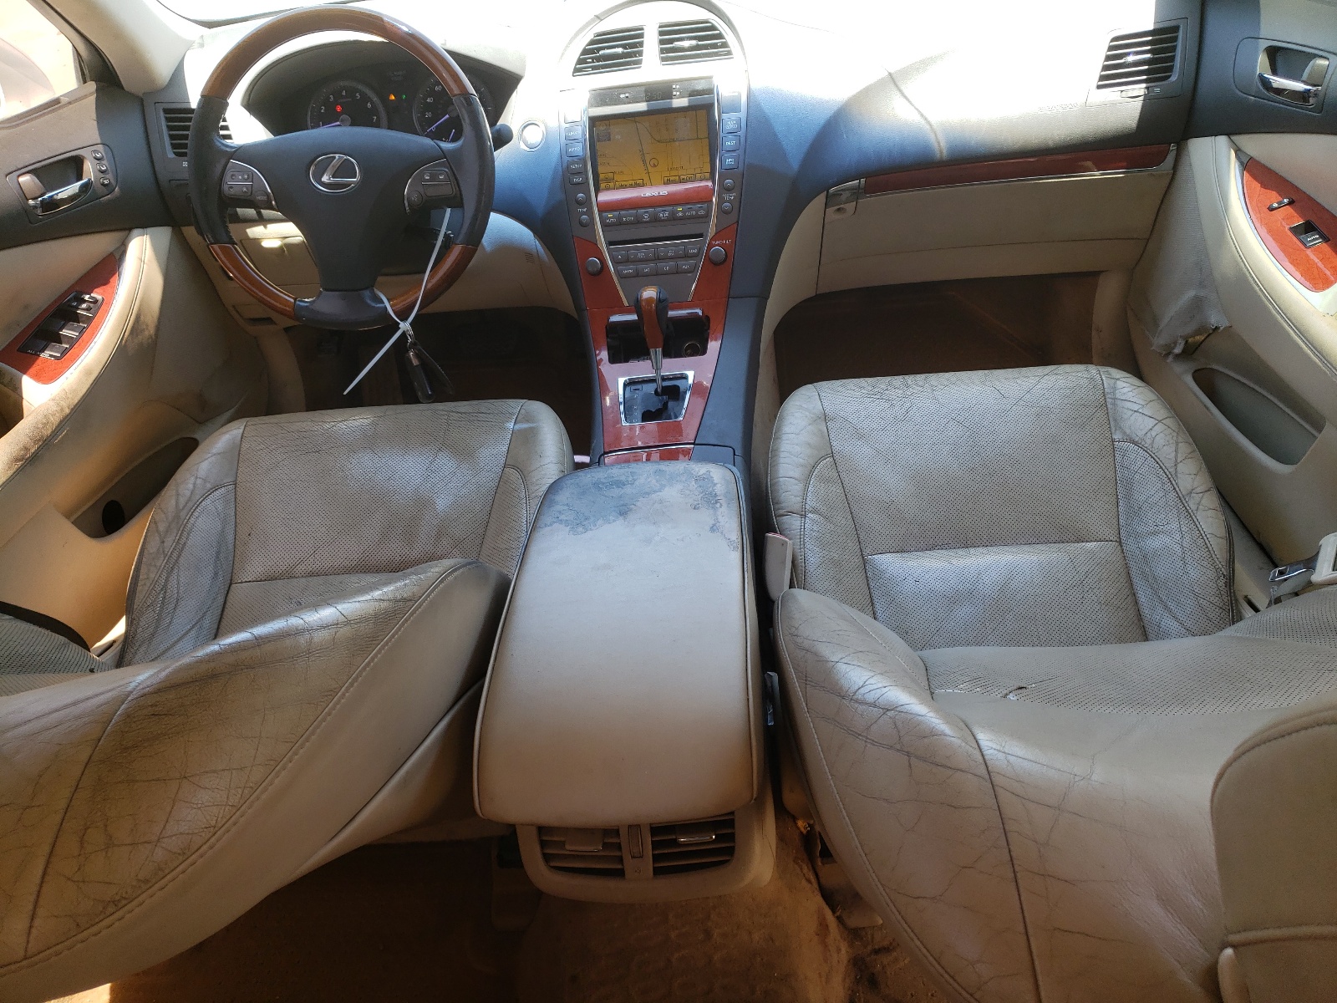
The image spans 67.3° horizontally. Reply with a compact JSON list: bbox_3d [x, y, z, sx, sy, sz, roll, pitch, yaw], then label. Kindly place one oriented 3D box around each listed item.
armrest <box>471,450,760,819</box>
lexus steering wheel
[{"bbox_3d":[-0.028,0.102,0.828,0.195,0.072,0.380,-4,33,4],"label":"armrest"},{"bbox_3d":[-0.401,-0.407,1.252,0.385,0.385,0.090,-4,8,4],"label":"lexus steering wheel"}]

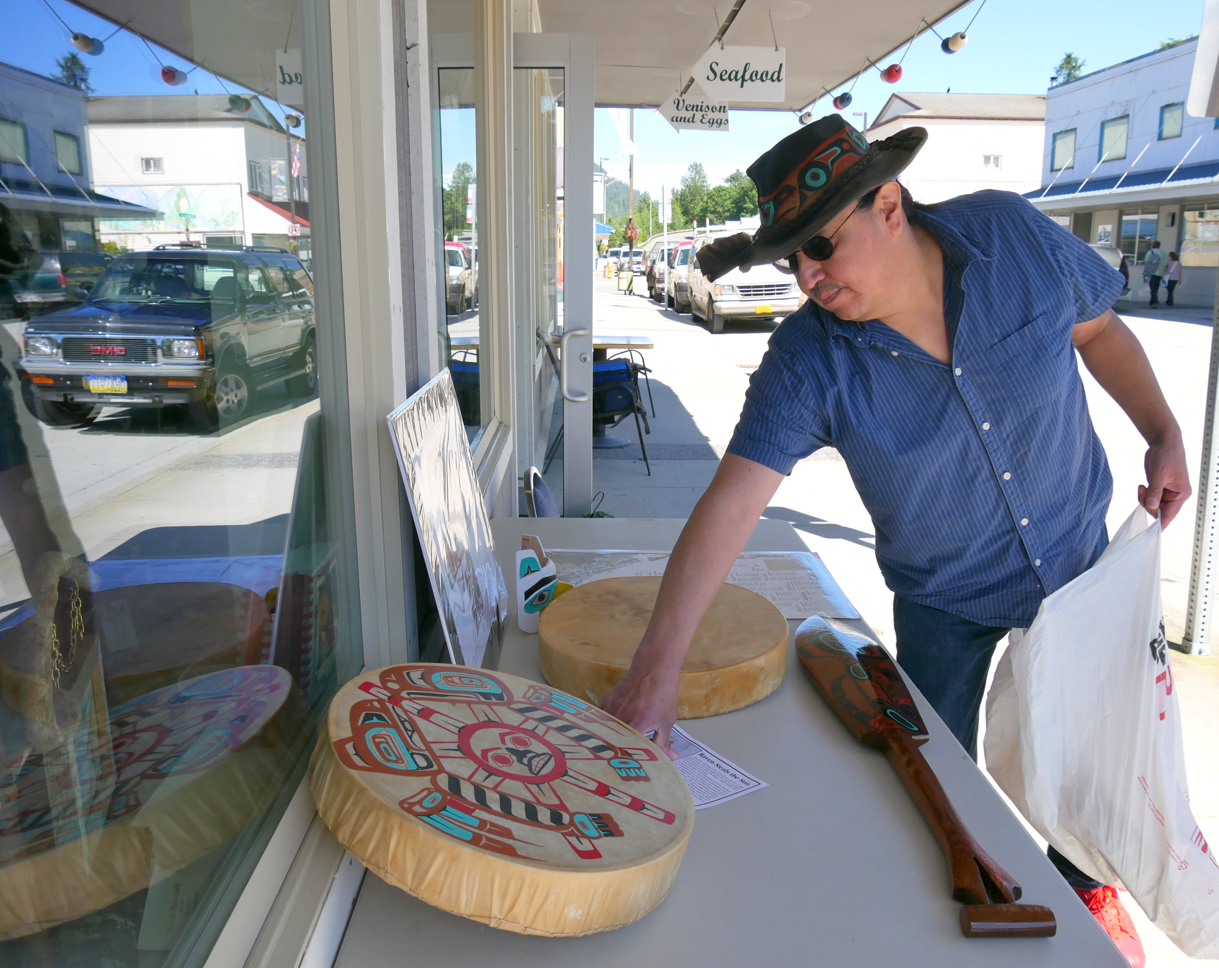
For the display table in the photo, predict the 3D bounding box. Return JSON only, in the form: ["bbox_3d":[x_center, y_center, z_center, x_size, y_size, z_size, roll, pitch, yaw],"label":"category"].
[{"bbox_3d":[0.094,0.646,1.846,0.760,0.740,1.830,0,13,-2],"label":"display table"}]

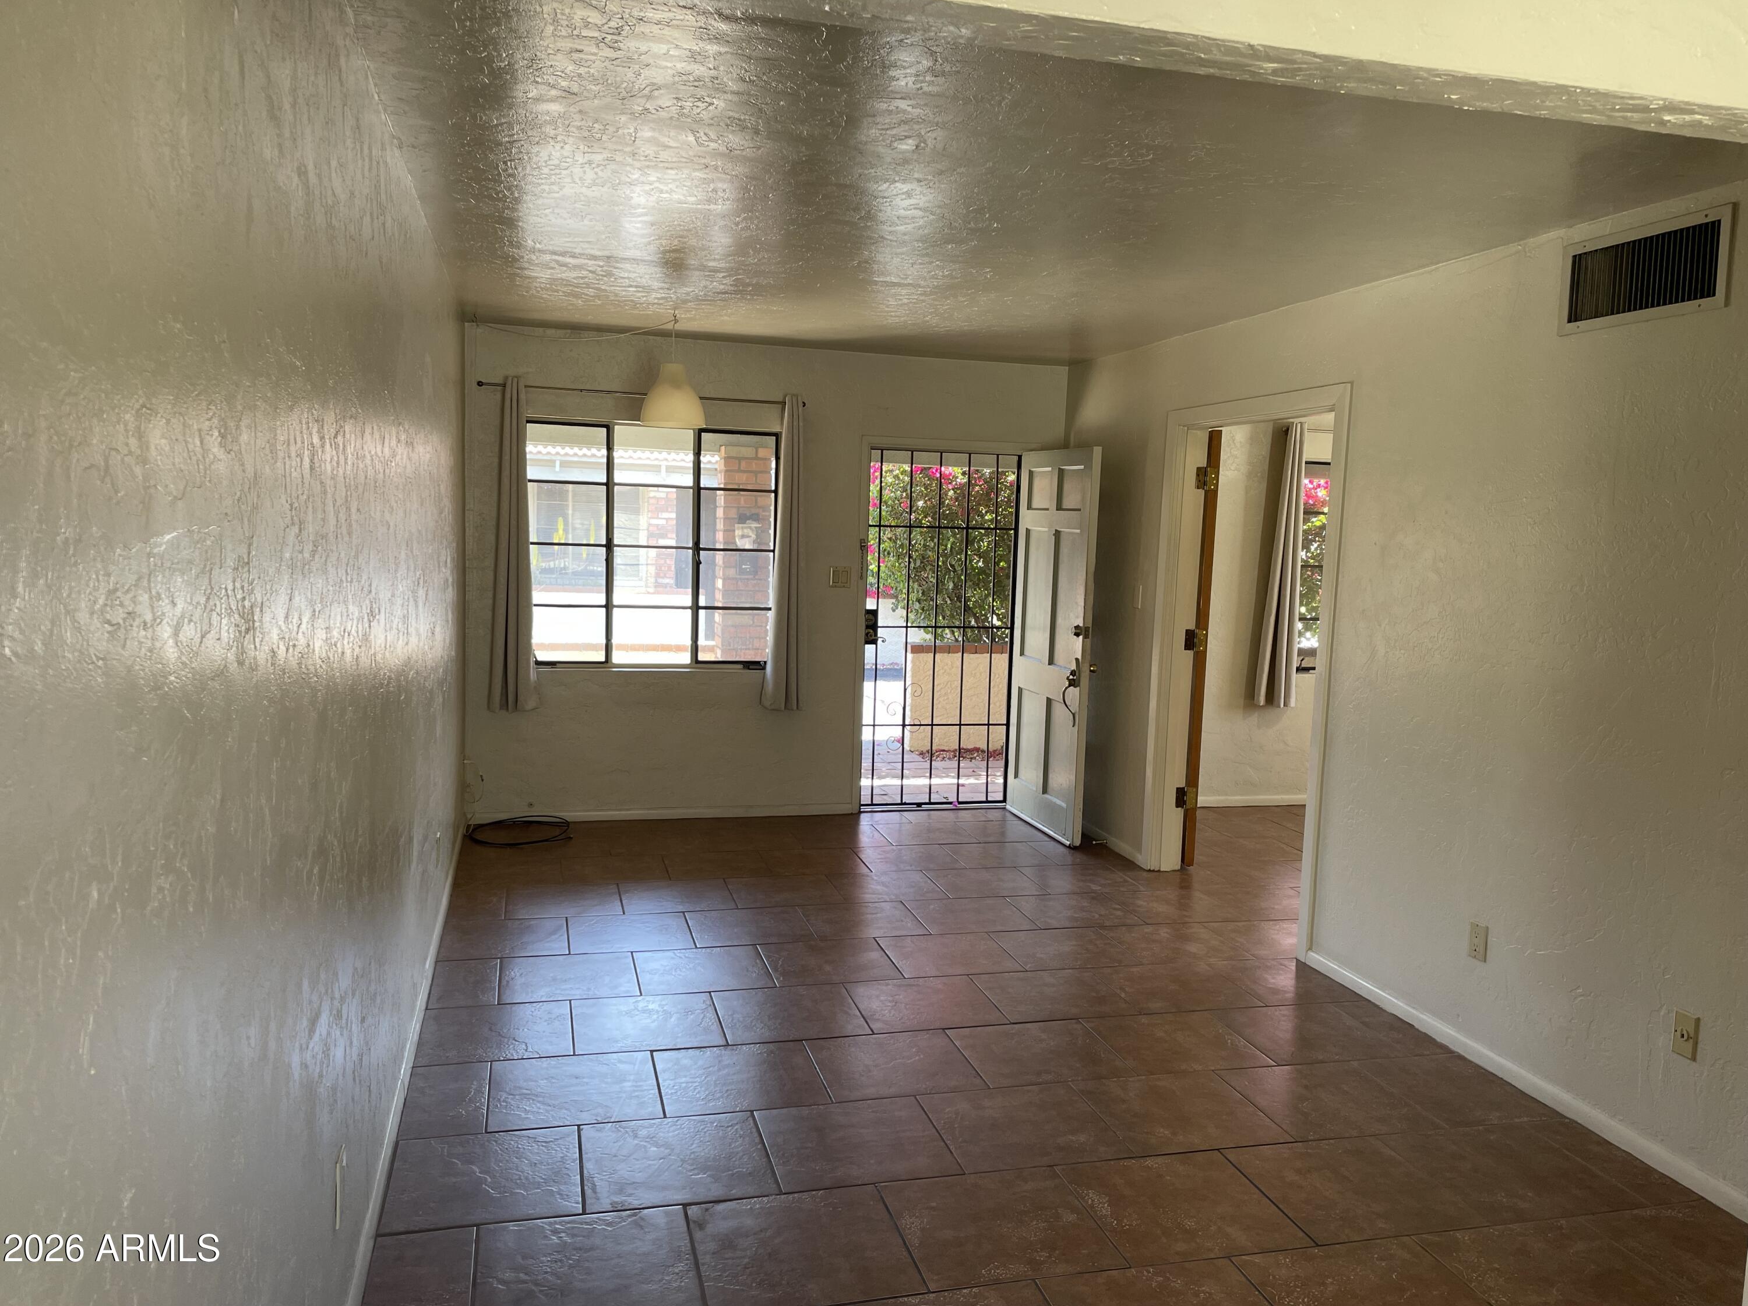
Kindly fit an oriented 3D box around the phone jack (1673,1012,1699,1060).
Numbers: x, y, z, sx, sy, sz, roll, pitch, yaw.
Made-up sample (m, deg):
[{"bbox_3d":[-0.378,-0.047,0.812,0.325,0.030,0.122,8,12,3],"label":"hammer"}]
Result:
[{"bbox_3d":[2.052,0.968,3.325,0.013,0.114,0.072,0,6,-15],"label":"phone jack"}]

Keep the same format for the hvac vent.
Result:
[{"bbox_3d":[2.027,-0.998,3.470,0.024,0.250,0.544,0,6,-15],"label":"hvac vent"}]

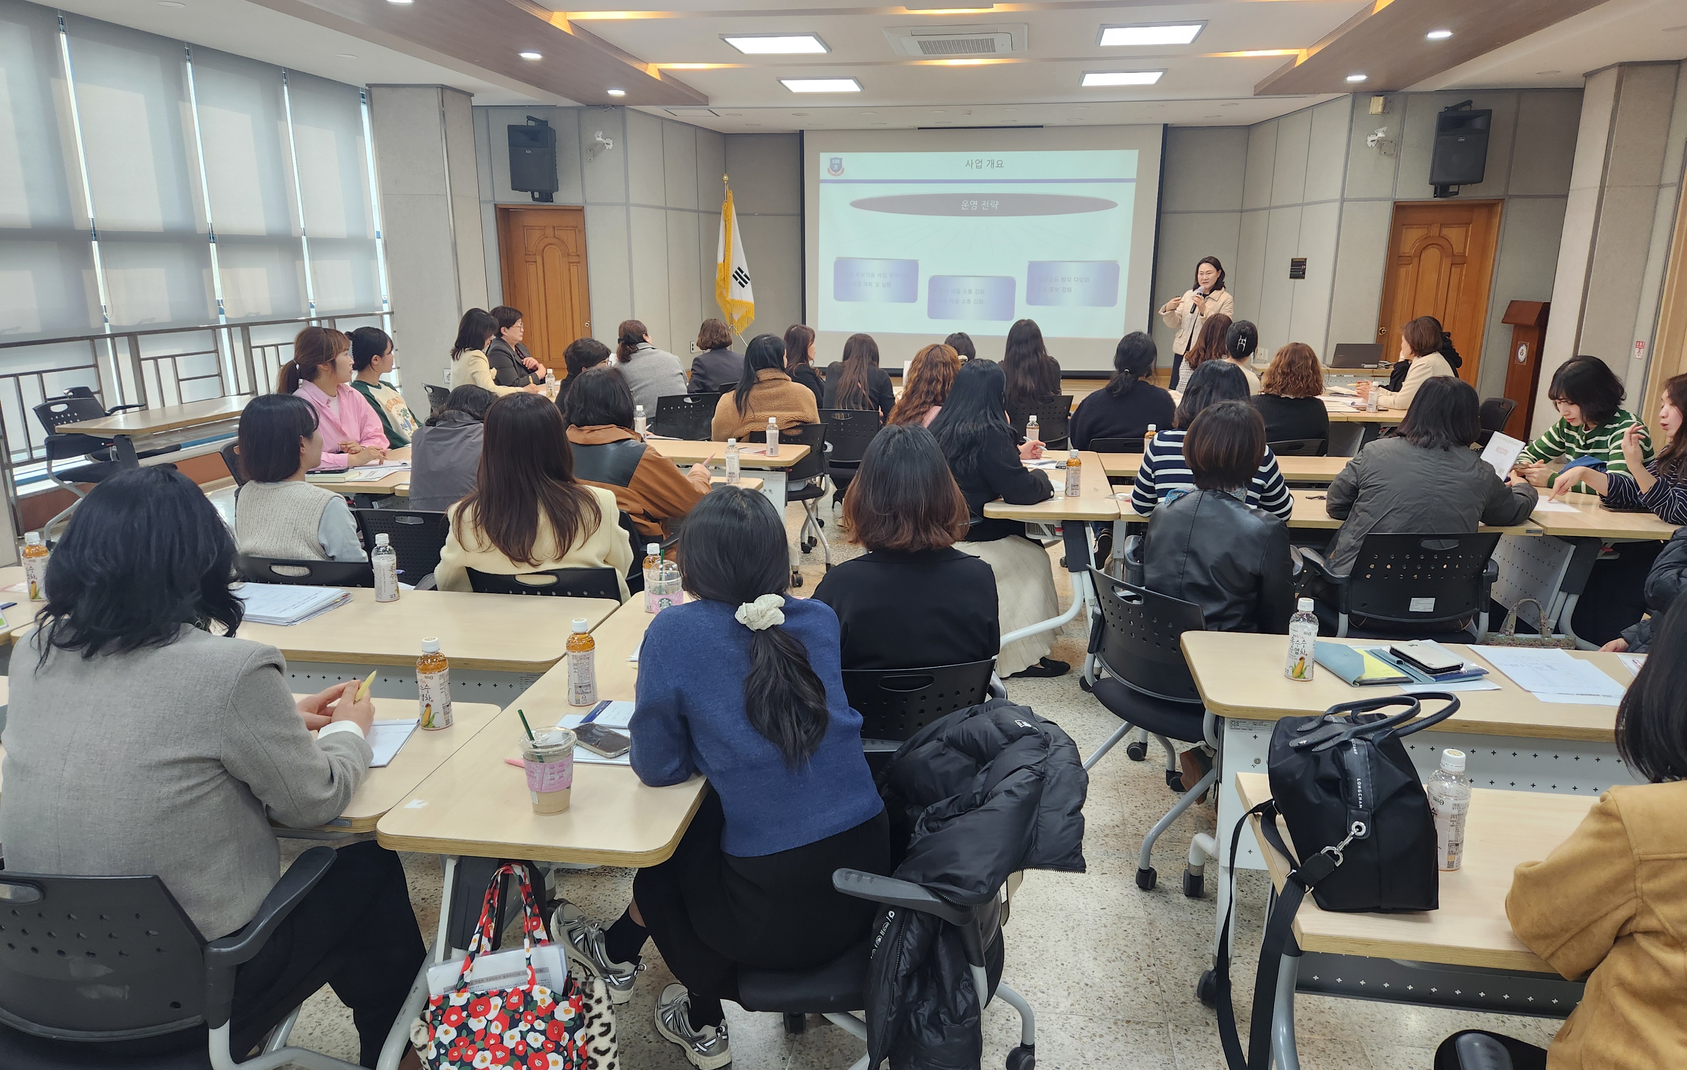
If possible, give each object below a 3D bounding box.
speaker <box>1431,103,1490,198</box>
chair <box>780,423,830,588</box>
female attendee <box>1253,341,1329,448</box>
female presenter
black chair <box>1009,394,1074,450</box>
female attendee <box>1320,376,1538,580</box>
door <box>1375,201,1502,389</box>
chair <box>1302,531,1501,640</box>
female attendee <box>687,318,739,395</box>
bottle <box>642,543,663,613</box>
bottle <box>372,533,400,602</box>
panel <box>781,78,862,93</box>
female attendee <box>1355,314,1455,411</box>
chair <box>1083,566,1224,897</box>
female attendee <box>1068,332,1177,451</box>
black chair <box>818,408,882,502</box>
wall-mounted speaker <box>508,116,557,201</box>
[{"bbox_3d":[5.012,-3.126,9.092,0.430,0.690,0.430,7,16,25],"label":"speaker"},{"bbox_3d":[-0.319,-0.260,6.325,0.580,0.800,0.580,-4,14,-14],"label":"chair"},{"bbox_3d":[2.307,-0.440,6.134,0.470,1.240,0.720,-2,14,-7],"label":"female attendee"},{"bbox_3d":[2.871,-1.391,9.115,0.520,1.670,0.400,9,17,34],"label":"female presenter"},{"bbox_3d":[1.266,-0.520,7.276,0.560,0.830,0.580,2,14,9],"label":"black chair"},{"bbox_3d":[1.975,0.098,3.880,0.640,1.220,0.720,2,15,6],"label":"female attendee"},{"bbox_3d":[5.229,-1.901,9.937,0.908,2.012,0.100,2,15,6],"label":"door"},{"bbox_3d":[1.797,0.337,3.741,0.590,0.820,0.600,0,14,-1],"label":"chair"},{"bbox_3d":[-0.847,-0.907,7.991,0.500,1.250,0.760,3,14,14],"label":"female attendee"},{"bbox_3d":[-0.514,0.117,3.021,0.063,0.183,0.063,2,15,6],"label":"bottle"},{"bbox_3d":[-1.260,0.093,3.068,0.066,0.172,0.066,2,14,8],"label":"bottle"},{"bbox_3d":[-0.172,-3.836,9.584,0.645,0.035,0.645,2,14,8],"label":"panel"},{"bbox_3d":[3.512,-0.725,7.103,0.780,1.260,0.500,11,18,37],"label":"female attendee"},{"bbox_3d":[0.960,0.486,3.125,0.560,0.820,0.500,-7,15,-27],"label":"chair"},{"bbox_3d":[1.447,-0.386,5.727,0.520,1.260,0.750,4,15,16],"label":"female attendee"},{"bbox_3d":[0.081,-0.349,6.416,0.540,0.800,0.560,5,15,18],"label":"black chair"},{"bbox_3d":[-2.910,-3.521,10.489,0.410,0.680,0.380,-2,14,-10],"label":"wall-mounted speaker"}]

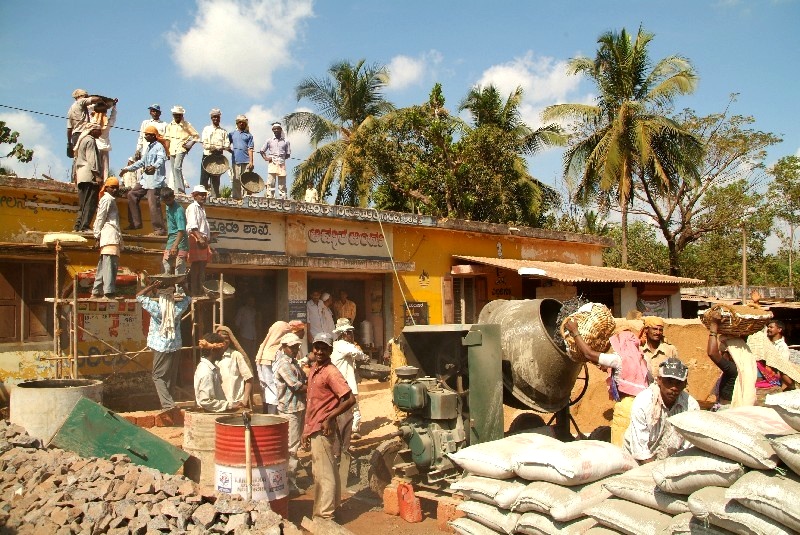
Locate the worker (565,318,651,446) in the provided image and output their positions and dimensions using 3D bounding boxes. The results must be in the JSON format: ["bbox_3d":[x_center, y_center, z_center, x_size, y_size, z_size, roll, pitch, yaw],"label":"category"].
[{"bbox_3d":[1.806,1.270,5.155,0.640,1.660,0.500,-3,-4,38],"label":"worker"}]

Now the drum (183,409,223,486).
[{"bbox_3d":[-1.670,1.735,5.460,0.585,0.885,0.585,-1,-5,0],"label":"drum"}]

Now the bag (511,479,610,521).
[{"bbox_3d":[0.842,1.228,3.113,0.640,0.150,0.430,3,-5,-35],"label":"bag"}]

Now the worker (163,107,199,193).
[{"bbox_3d":[-3.930,-2.129,10.800,0.550,1.640,0.400,1,-5,-14],"label":"worker"}]

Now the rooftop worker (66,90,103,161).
[{"bbox_3d":[-5.271,-2.162,10.005,0.470,1.670,0.500,-2,-4,30],"label":"rooftop worker"}]

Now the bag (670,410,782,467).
[{"bbox_3d":[1.686,0.843,3.063,0.660,0.170,0.460,4,9,-38],"label":"bag"}]

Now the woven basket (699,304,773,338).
[{"bbox_3d":[2.793,0.402,4.984,0.530,0.270,0.530,0,-5,0],"label":"woven basket"}]

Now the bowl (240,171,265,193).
[{"bbox_3d":[-2.778,-1.616,11.350,0.480,0.480,0.140,1,-30,-32],"label":"bowl"}]

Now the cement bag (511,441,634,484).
[{"bbox_3d":[1.230,1.370,4.180,0.630,0.180,0.450,2,-6,-29],"label":"cement bag"}]

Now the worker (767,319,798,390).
[{"bbox_3d":[4.393,1.411,6.856,0.360,1.630,0.500,-2,-3,18],"label":"worker"}]

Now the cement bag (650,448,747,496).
[{"bbox_3d":[1.549,1.049,3.127,0.440,0.160,0.640,-1,-5,15],"label":"cement bag"}]

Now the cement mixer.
[{"bbox_3d":[0.848,1.248,6.171,1.650,1.880,2.200,-2,-5,22],"label":"cement mixer"}]

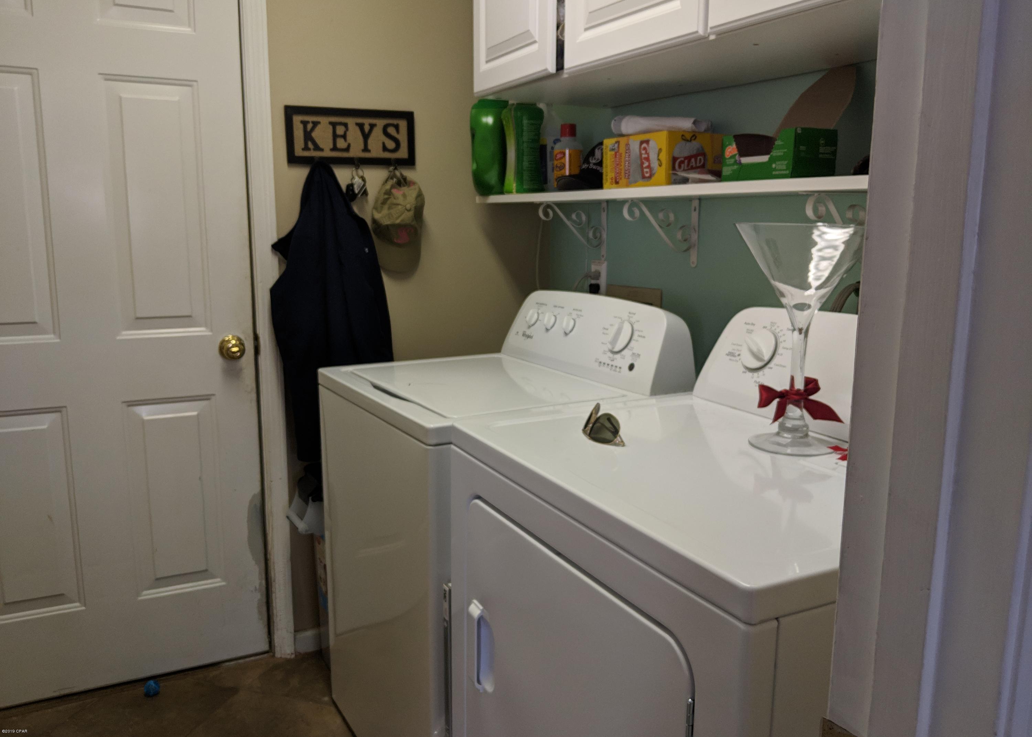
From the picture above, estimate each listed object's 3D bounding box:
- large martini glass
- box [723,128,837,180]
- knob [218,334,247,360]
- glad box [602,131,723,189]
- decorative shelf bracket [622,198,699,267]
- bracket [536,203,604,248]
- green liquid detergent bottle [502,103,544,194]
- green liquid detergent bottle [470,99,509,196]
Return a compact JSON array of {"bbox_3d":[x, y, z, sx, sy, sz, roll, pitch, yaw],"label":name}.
[{"bbox_3d":[0.455,-0.052,1.284,0.224,0.354,0.224,-5,11,-27],"label":"large martini glass"},{"bbox_3d":[0.468,-0.380,1.447,0.098,0.082,0.177,-5,11,-27],"label":"box"},{"bbox_3d":[-0.765,-0.057,2.169,0.067,0.067,0.060,-5,11,-27],"label":"knob"},{"bbox_3d":[0.322,-0.456,1.787,0.151,0.110,0.234,-5,11,-27],"label":"glad box"},{"bbox_3d":[0.337,-0.322,1.911,0.217,0.163,0.024,-5,11,-27],"label":"decorative shelf bracket"},{"bbox_3d":[0.153,-0.382,2.264,0.221,0.164,0.024,-5,11,-27],"label":"bracket"},{"bbox_3d":[0.020,-0.623,2.300,0.112,0.252,0.085,-5,11,-27],"label":"green liquid detergent bottle"},{"bbox_3d":[-0.066,-0.651,2.386,0.100,0.273,0.120,-5,11,-27],"label":"green liquid detergent bottle"}]

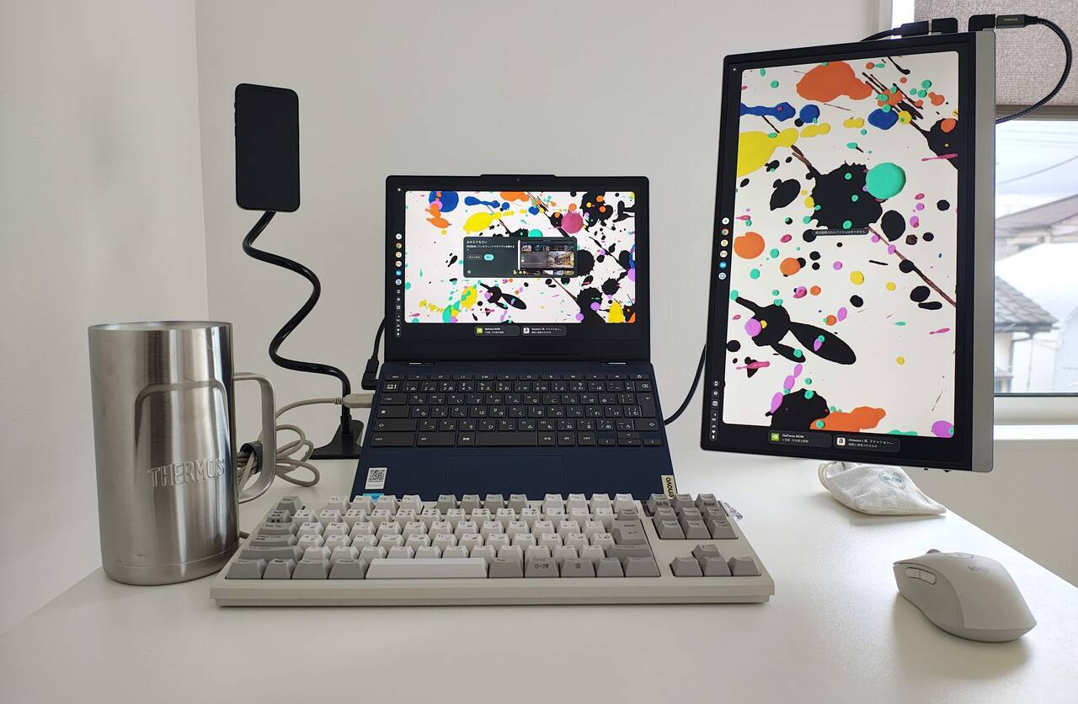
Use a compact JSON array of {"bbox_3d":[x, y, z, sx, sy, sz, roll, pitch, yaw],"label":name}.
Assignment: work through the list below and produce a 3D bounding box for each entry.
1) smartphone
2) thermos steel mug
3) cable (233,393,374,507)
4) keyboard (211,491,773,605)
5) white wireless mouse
[{"bbox_3d":[-0.320,-0.238,0.919,0.071,0.145,0.008,-1,2,-26],"label":"smartphone"},{"bbox_3d":[-0.261,0.069,0.584,0.126,0.178,0.093,-6,8,-44],"label":"thermos steel mug"},{"bbox_3d":[-0.243,0.090,0.779,0.160,0.093,0.115,0,6,0],"label":"cable"},{"bbox_3d":[-0.031,0.140,0.569,0.368,0.039,0.147,0,6,-1],"label":"keyboard"},{"bbox_3d":[0.271,0.147,0.504,0.061,0.038,0.105,-1,6,-10],"label":"white wireless mouse"}]

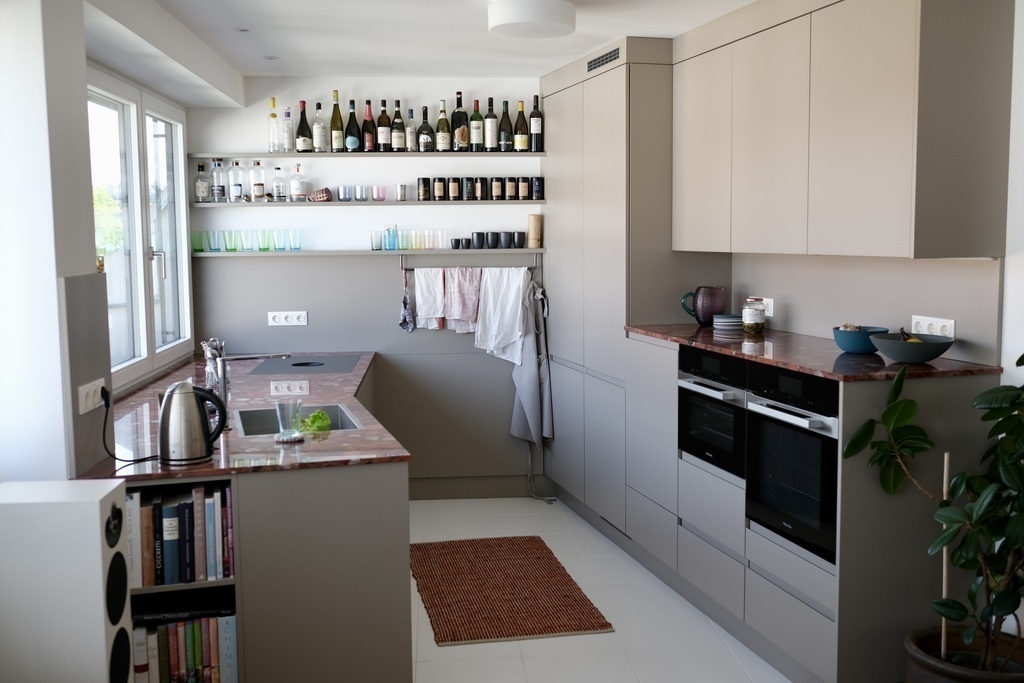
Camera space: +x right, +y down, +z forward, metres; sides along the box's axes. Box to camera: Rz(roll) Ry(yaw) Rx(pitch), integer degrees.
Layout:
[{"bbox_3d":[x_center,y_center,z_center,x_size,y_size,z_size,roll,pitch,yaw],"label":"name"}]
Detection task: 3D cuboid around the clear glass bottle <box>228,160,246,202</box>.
[{"bbox_3d":[-1.607,-0.932,5.804,0.089,0.242,0.089,-1,6,-5],"label":"clear glass bottle"}]

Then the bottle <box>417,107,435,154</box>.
[{"bbox_3d":[-0.501,-1.236,5.821,0.096,0.266,0.096,-1,6,-4],"label":"bottle"}]

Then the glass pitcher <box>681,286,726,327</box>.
[{"bbox_3d":[0.938,-0.170,4.860,0.212,0.188,0.155,0,6,11],"label":"glass pitcher"}]

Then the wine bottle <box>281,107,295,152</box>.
[{"bbox_3d":[-1.300,-1.232,5.797,0.055,0.261,0.055,-1,6,-5],"label":"wine bottle"}]

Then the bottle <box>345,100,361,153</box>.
[{"bbox_3d":[-0.921,-1.248,5.787,0.088,0.302,0.088,-1,6,-4],"label":"bottle"}]

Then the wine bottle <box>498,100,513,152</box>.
[{"bbox_3d":[-0.033,-1.272,5.894,0.078,0.297,0.078,-1,6,-5],"label":"wine bottle"}]

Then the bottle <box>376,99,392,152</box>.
[{"bbox_3d":[-0.738,-1.244,5.766,0.074,0.301,0.074,-1,6,-4],"label":"bottle"}]

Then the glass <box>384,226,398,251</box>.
[{"bbox_3d":[-0.720,-0.607,5.910,0.068,0.132,0.068,-1,6,-5],"label":"glass"}]

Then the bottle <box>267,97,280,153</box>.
[{"bbox_3d":[-1.366,-1.240,5.721,0.060,0.316,0.060,-1,6,-4],"label":"bottle"}]

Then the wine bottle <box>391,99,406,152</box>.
[{"bbox_3d":[-0.657,-1.245,5.772,0.078,0.300,0.078,-1,6,-4],"label":"wine bottle"}]

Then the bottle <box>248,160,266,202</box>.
[{"bbox_3d":[-1.470,-0.921,5.748,0.097,0.243,0.097,-1,6,-4],"label":"bottle"}]

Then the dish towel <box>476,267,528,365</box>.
[{"bbox_3d":[-0.056,-0.148,5.915,0.327,0.584,0.075,-1,6,-4],"label":"dish towel"}]

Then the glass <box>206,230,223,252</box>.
[{"bbox_3d":[-1.731,-0.581,5.796,0.087,0.121,0.087,-1,6,-4],"label":"glass"}]

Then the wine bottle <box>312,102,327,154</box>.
[{"bbox_3d":[-1.107,-1.231,5.741,0.076,0.288,0.076,-1,6,-4],"label":"wine bottle"}]

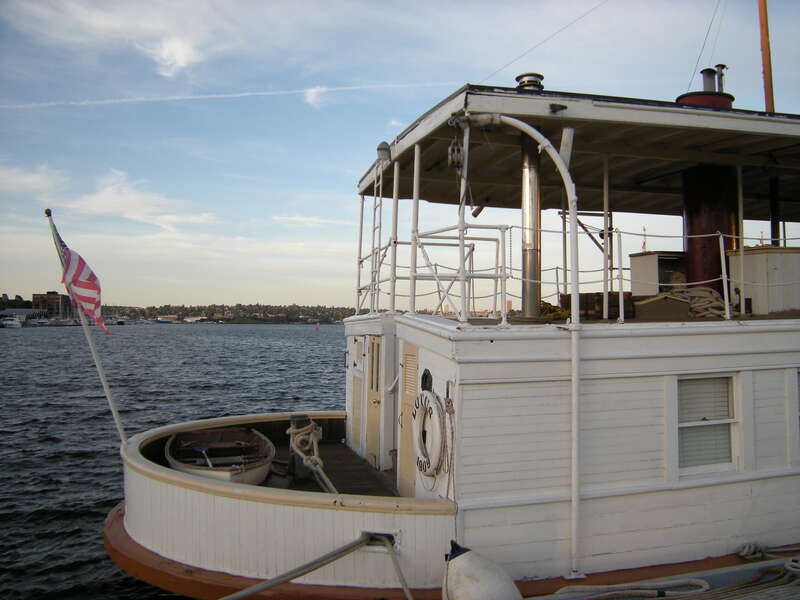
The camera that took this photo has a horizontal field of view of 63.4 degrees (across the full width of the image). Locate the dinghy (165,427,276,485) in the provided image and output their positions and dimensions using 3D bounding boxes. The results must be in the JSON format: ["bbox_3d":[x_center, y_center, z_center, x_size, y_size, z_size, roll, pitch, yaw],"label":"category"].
[{"bbox_3d":[-2.000,1.890,7.220,1.200,0.540,2.700,1,-2,-20],"label":"dinghy"}]

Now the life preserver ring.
[{"bbox_3d":[0.252,1.209,5.850,0.110,0.770,0.770,1,-2,-15],"label":"life preserver ring"}]

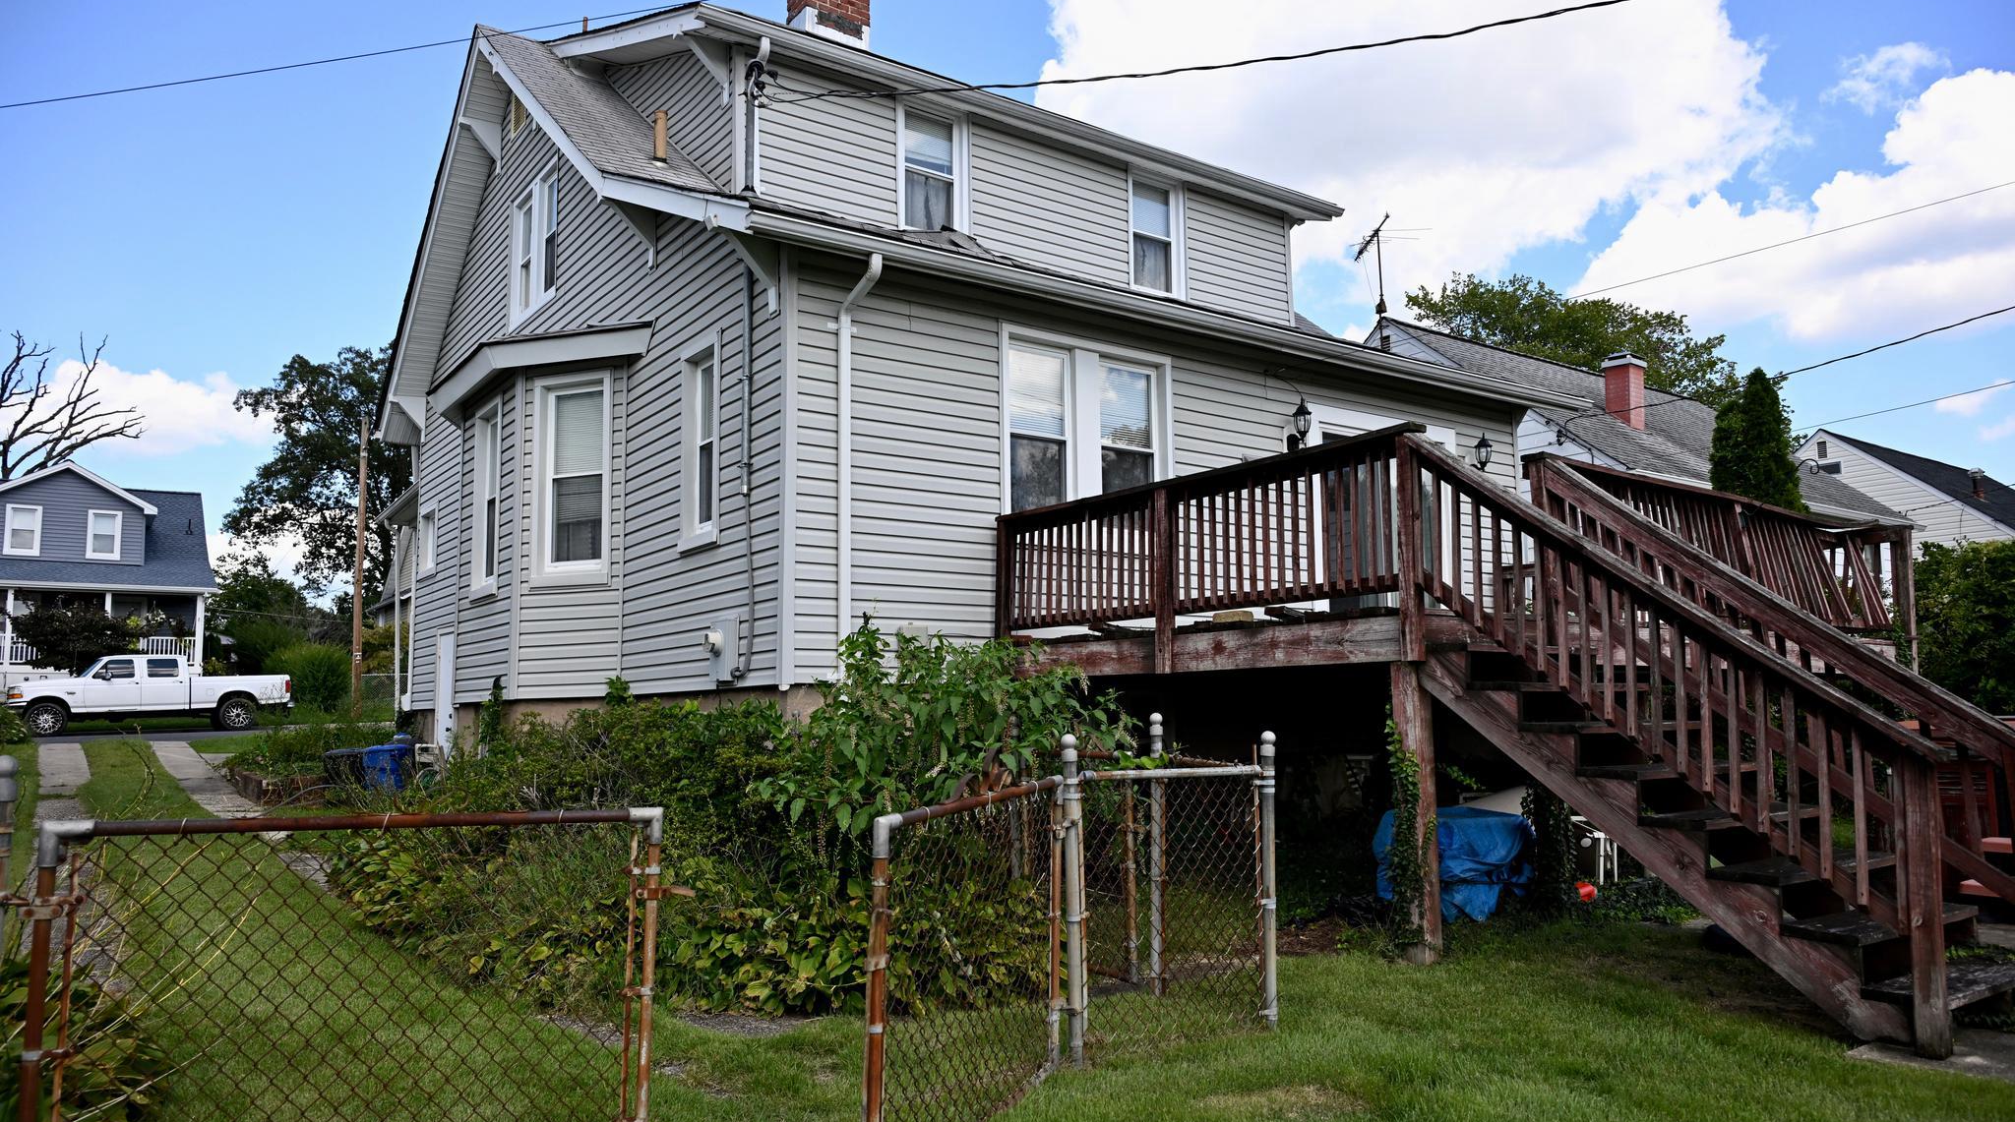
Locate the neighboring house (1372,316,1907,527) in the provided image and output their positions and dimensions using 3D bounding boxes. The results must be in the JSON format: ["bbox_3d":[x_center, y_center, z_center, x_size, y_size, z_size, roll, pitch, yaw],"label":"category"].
[{"bbox_3d":[9.710,0.050,23.524,9.250,7.350,8.000,4,-9,-35],"label":"neighboring house"}]

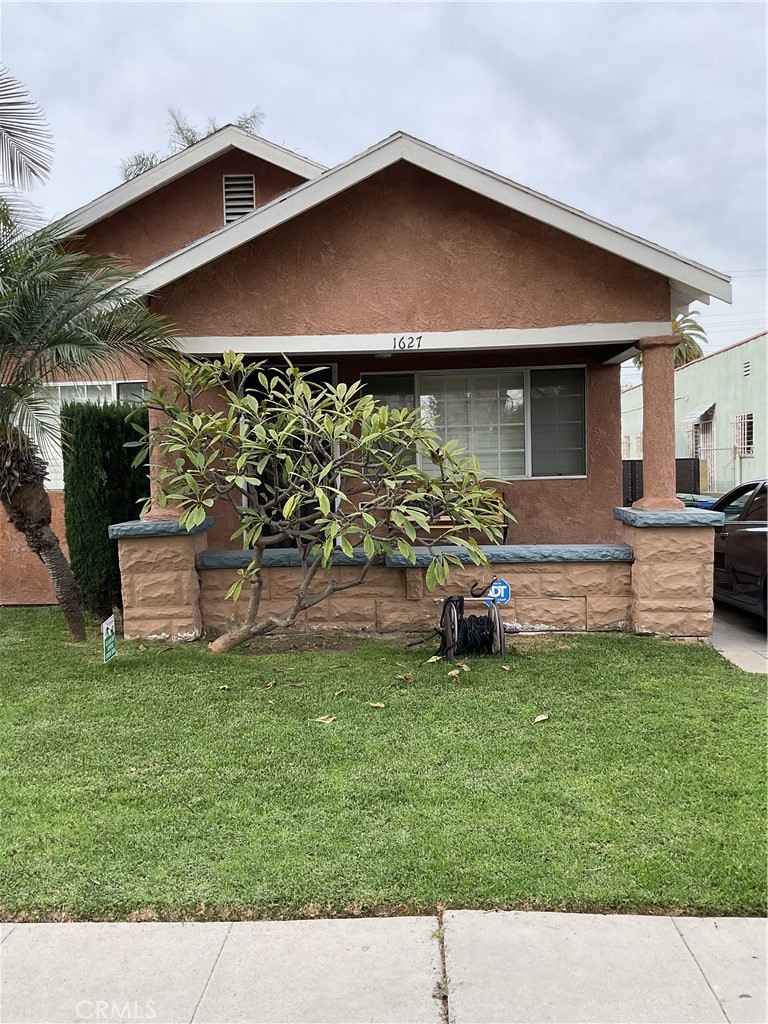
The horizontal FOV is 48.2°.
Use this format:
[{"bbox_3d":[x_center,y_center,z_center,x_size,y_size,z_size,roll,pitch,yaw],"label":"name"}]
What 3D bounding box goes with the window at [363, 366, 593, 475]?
[{"bbox_3d":[0.976,-0.945,9.340,2.430,1.220,0.120,-1,3,3],"label":"window"}]

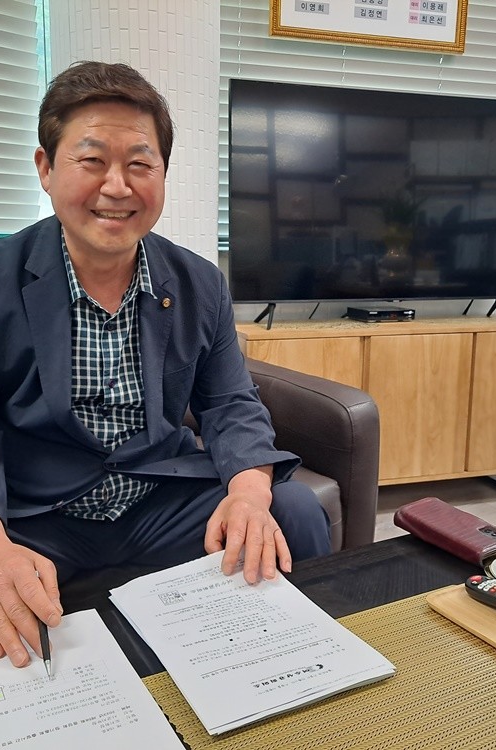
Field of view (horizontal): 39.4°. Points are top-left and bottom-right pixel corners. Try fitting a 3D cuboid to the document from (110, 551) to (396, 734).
[{"bbox_3d":[-0.012,0.289,0.798,0.210,0.010,0.297,-5,11,-28],"label":"document"}]

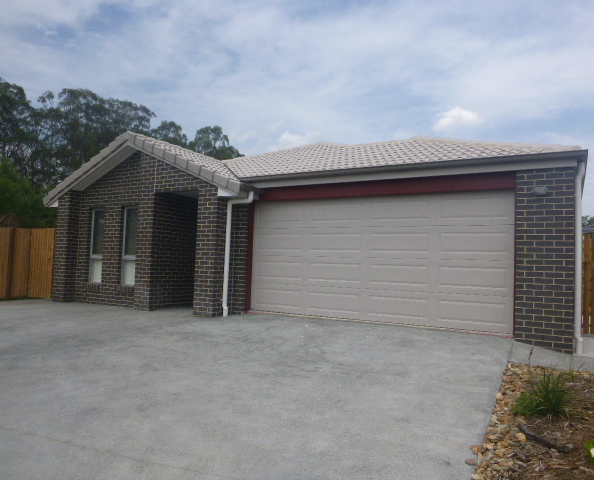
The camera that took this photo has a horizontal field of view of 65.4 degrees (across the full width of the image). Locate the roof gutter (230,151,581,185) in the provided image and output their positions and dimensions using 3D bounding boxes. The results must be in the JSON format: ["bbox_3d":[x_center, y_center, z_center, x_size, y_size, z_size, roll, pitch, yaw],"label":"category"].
[{"bbox_3d":[1.402,-1.140,7.581,5.702,0.115,0.125,0,-4,30],"label":"roof gutter"}]

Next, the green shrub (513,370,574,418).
[{"bbox_3d":[2.267,1.421,4.250,0.520,0.400,0.480,0,-4,30],"label":"green shrub"}]

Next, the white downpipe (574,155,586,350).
[{"bbox_3d":[3.854,0.226,6.296,0.120,2.590,0.090,0,-4,30],"label":"white downpipe"}]

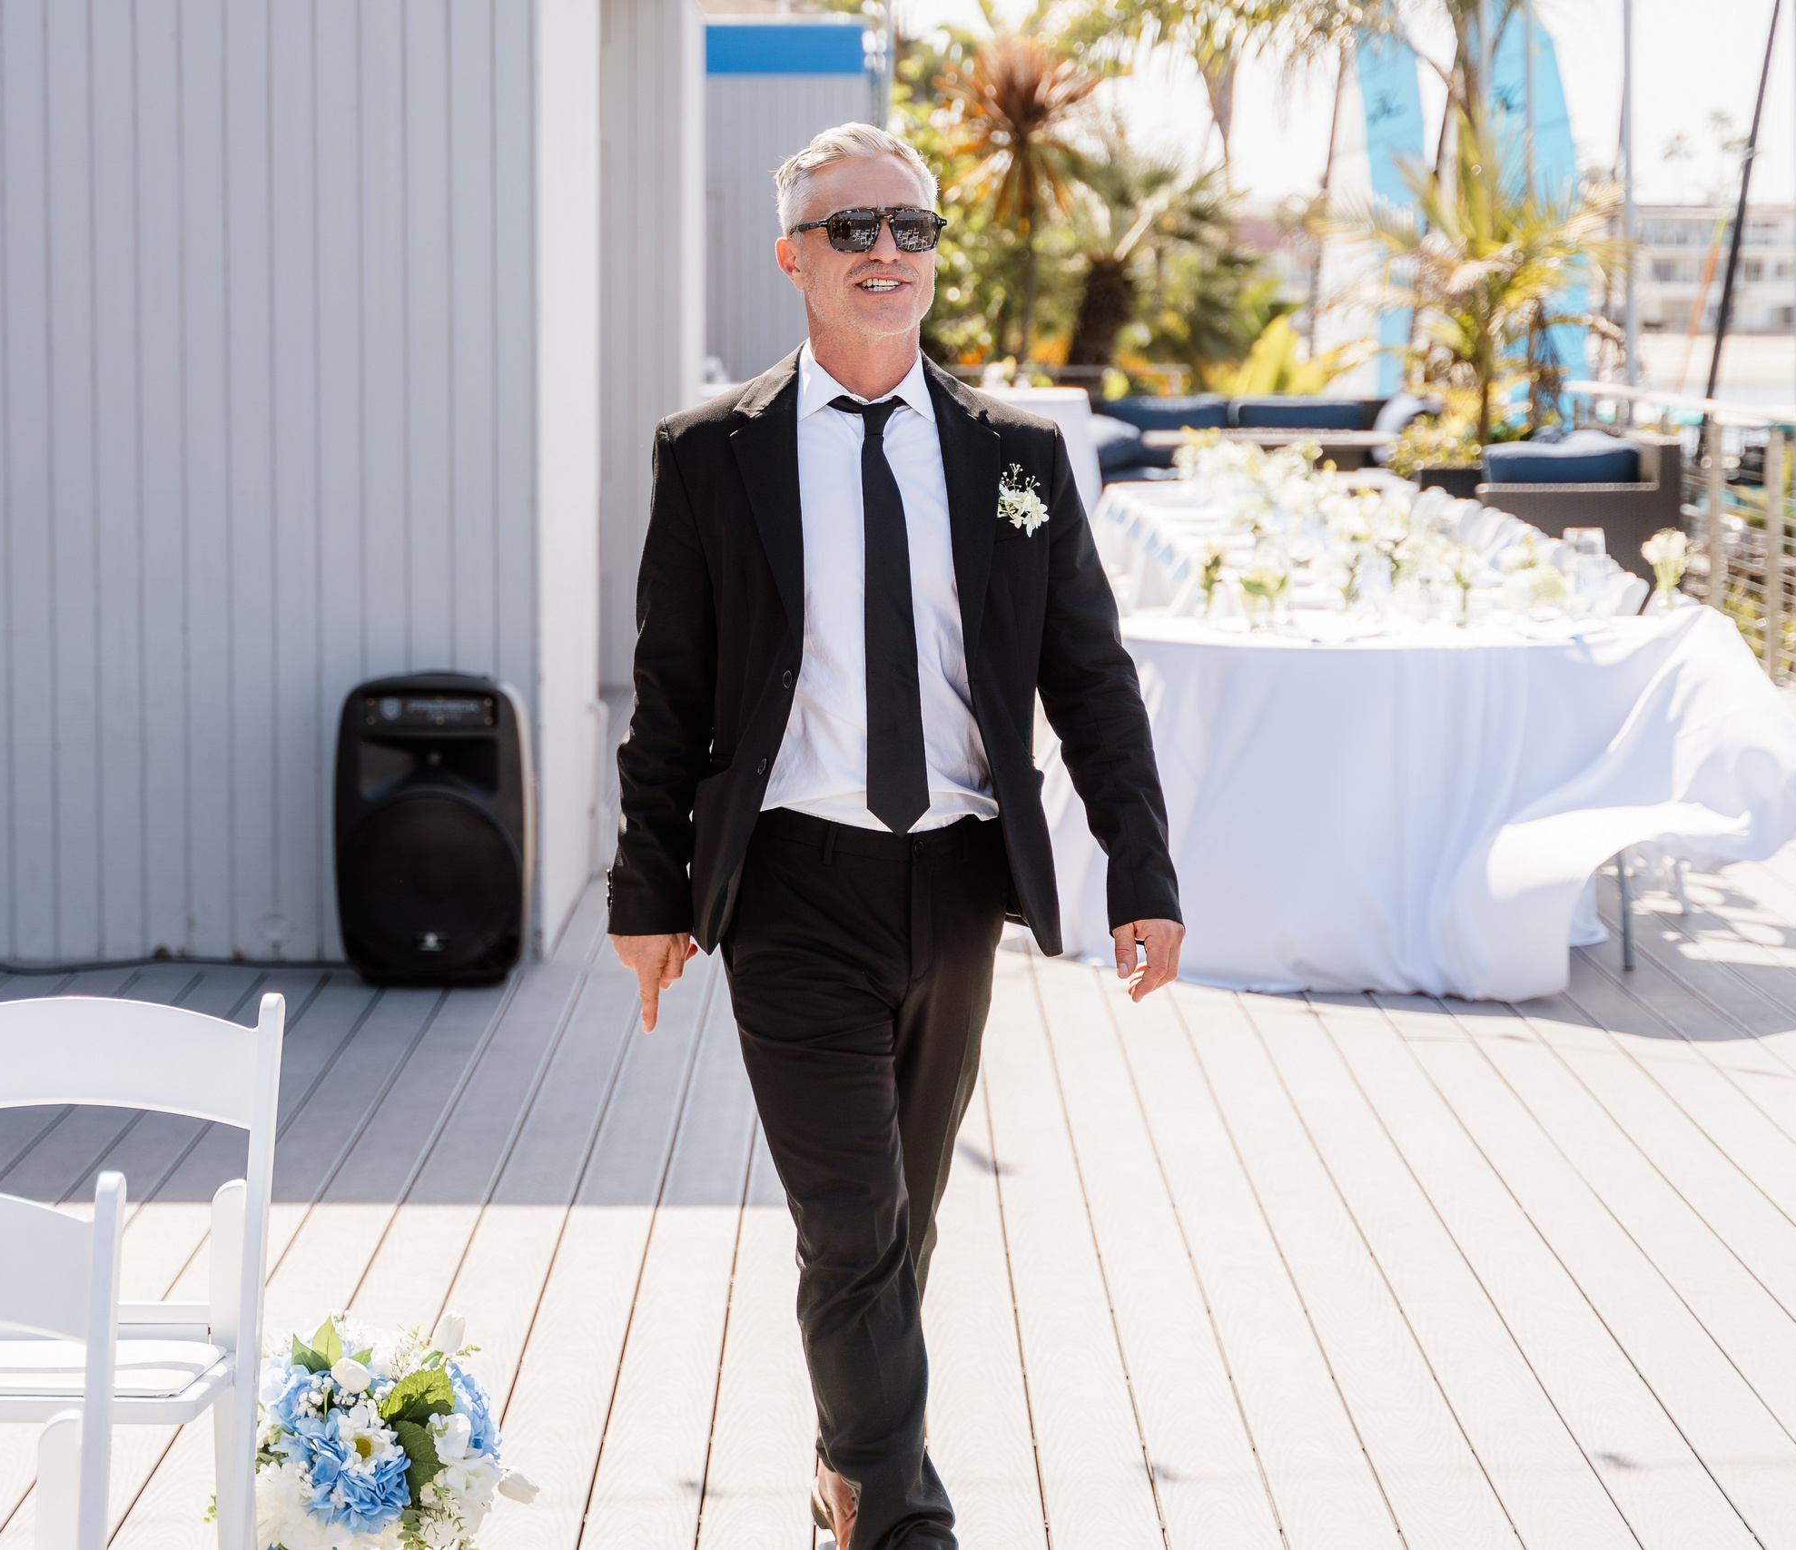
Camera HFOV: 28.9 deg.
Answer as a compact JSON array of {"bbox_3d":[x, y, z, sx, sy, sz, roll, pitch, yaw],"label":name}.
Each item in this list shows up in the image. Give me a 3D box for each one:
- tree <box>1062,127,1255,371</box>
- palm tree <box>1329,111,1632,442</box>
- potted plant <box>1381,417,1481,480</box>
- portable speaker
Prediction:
[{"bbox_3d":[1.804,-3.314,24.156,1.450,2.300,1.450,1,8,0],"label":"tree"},{"bbox_3d":[3.108,-2.643,18.500,1.550,1.780,1.500,1,8,0],"label":"palm tree"},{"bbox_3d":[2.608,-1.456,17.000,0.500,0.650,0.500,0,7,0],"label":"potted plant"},{"bbox_3d":[-1.016,0.109,7.694,0.420,0.665,0.350,1,8,0],"label":"portable speaker"}]

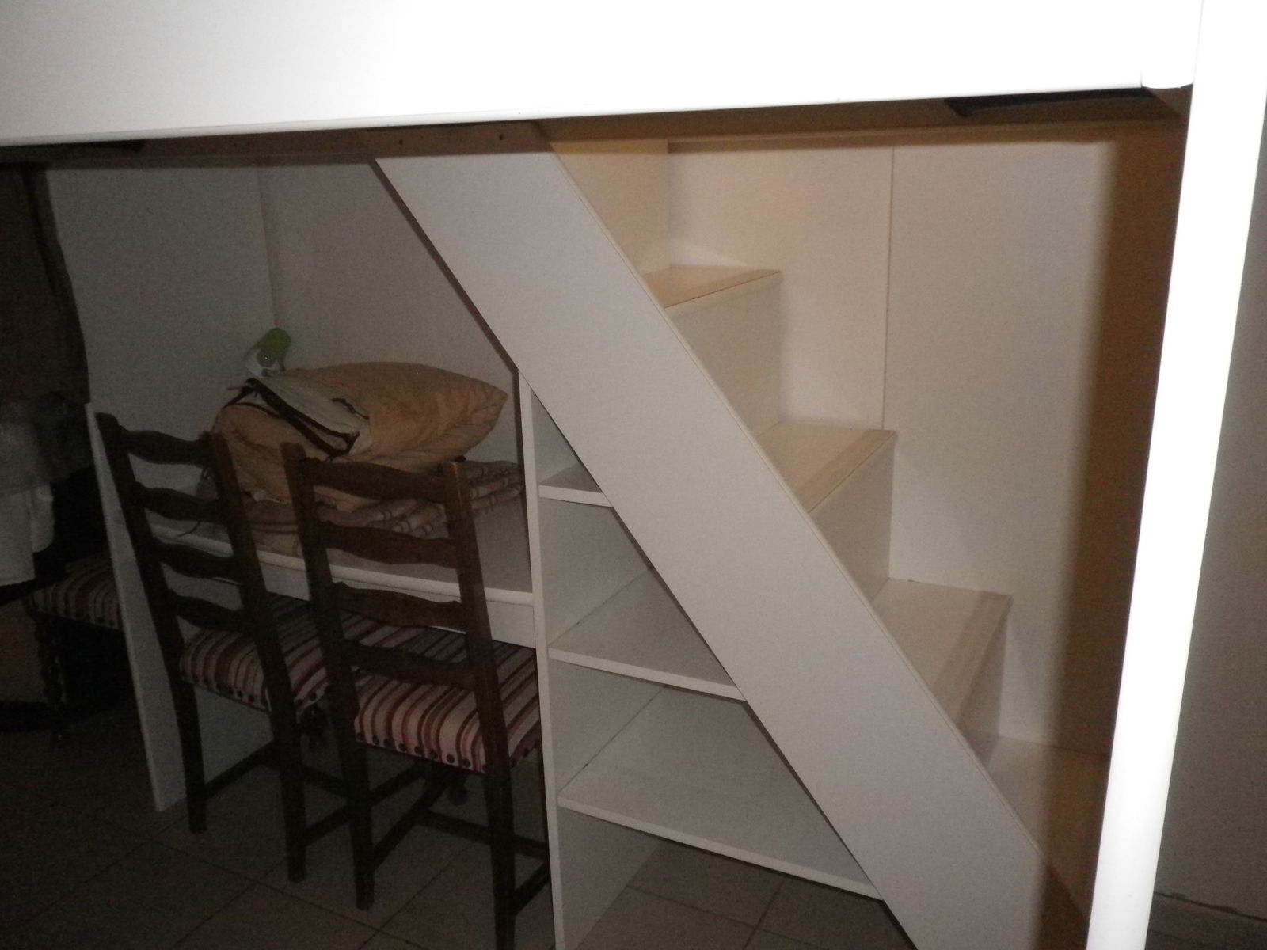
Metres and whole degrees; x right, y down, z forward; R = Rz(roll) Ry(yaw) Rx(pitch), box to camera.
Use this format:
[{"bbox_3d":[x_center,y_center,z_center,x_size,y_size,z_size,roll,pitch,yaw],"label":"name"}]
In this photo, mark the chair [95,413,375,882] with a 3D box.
[{"bbox_3d":[-0.781,0.328,2.296,0.460,1.000,0.500,9,19,31],"label":"chair"}]

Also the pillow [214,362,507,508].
[{"bbox_3d":[-0.568,-0.104,2.170,0.560,0.250,0.470,7,18,26],"label":"pillow"}]

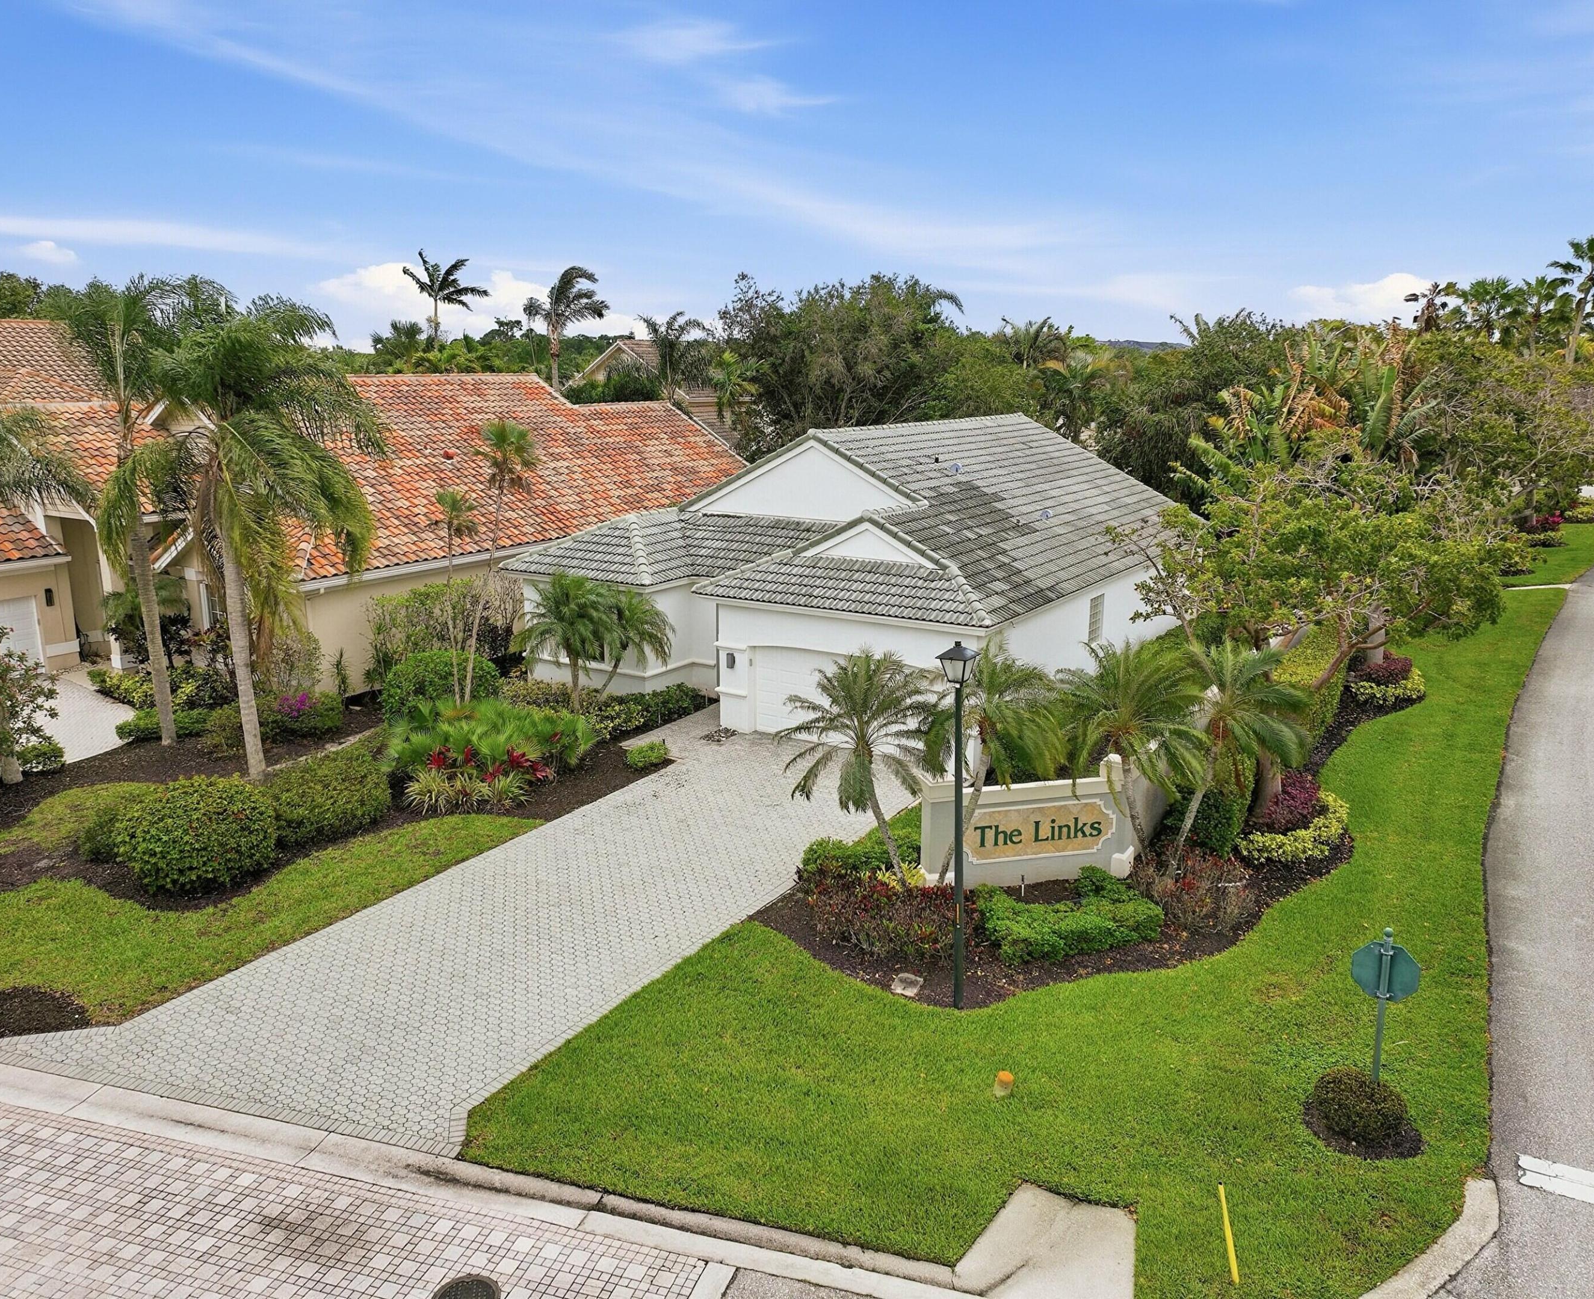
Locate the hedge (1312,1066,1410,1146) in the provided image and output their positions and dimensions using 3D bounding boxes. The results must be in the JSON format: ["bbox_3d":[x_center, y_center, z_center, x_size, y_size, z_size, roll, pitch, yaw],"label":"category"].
[{"bbox_3d":[6.018,4.879,12.851,0.980,0.680,0.980,-1,13,0],"label":"hedge"}]

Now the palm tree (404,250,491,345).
[{"bbox_3d":[-17.337,-12.771,60.638,4.300,14.200,4.300,-1,13,0],"label":"palm tree"}]

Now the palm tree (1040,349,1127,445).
[{"bbox_3d":[11.447,-7.478,48.018,3.573,8.914,3.573,3,14,13],"label":"palm tree"}]

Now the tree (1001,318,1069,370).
[{"bbox_3d":[12.108,-11.427,61.207,3.450,10.573,3.450,2,13,11],"label":"tree"}]

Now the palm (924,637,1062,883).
[{"bbox_3d":[3.056,1.908,18.766,2.116,4.183,2.116,2,13,9],"label":"palm"}]

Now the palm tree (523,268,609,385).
[{"bbox_3d":[-9.910,-10.286,53.018,3.600,12.600,3.500,-1,13,0],"label":"palm tree"}]

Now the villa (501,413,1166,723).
[{"bbox_3d":[2.551,-2.768,32.267,13.465,6.541,15.365,9,16,35],"label":"villa"}]

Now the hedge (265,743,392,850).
[{"bbox_3d":[-8.888,2.576,21.600,1.700,1.250,2.500,12,18,42],"label":"hedge"}]

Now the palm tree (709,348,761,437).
[{"bbox_3d":[-2.501,-7.897,49.503,2.300,8.718,2.300,-1,13,-3],"label":"palm tree"}]

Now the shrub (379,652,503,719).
[{"bbox_3d":[-8.337,0.955,28.237,2.600,1.700,2.500,-1,13,0],"label":"shrub"}]

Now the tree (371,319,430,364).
[{"bbox_3d":[-24.106,-14.781,74.543,3.600,11.047,3.600,-5,14,-17],"label":"tree"}]

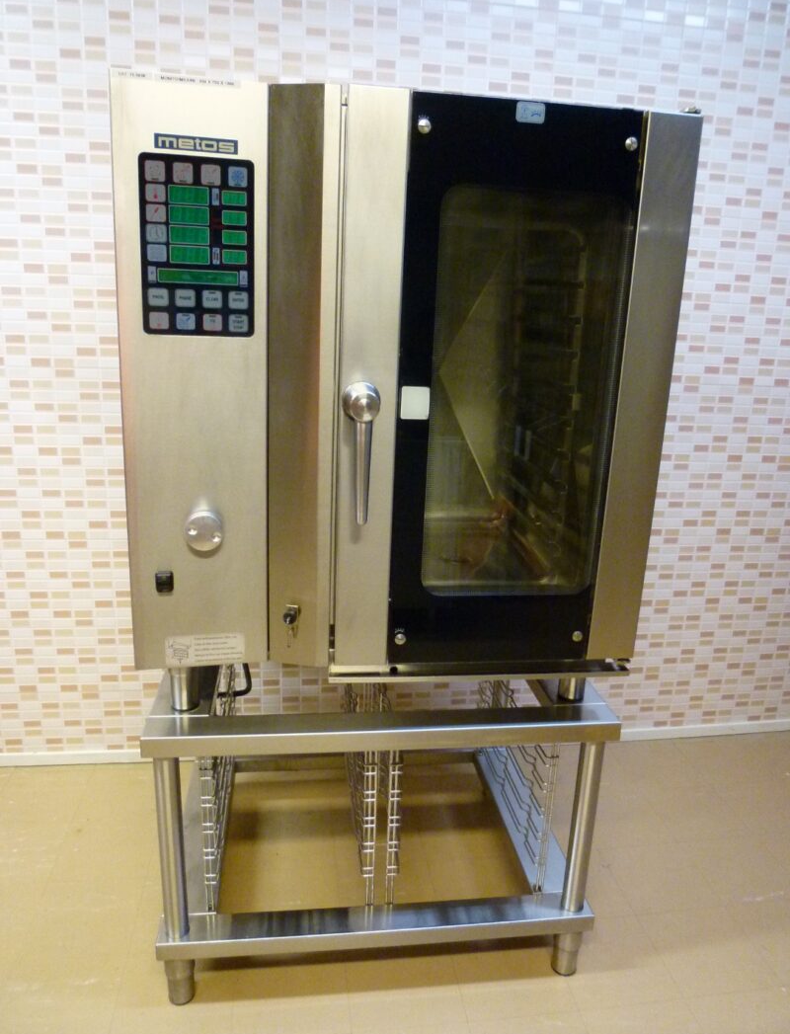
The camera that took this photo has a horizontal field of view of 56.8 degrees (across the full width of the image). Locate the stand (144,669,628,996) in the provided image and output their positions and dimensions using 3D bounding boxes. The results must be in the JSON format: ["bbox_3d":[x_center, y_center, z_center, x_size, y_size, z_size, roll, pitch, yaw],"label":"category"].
[{"bbox_3d":[-0.061,0.600,1.819,0.930,0.681,0.721,0,14,-7],"label":"stand"}]

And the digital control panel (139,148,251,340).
[{"bbox_3d":[-0.307,-0.420,1.140,0.170,0.264,0.015,-1,15,-13],"label":"digital control panel"}]

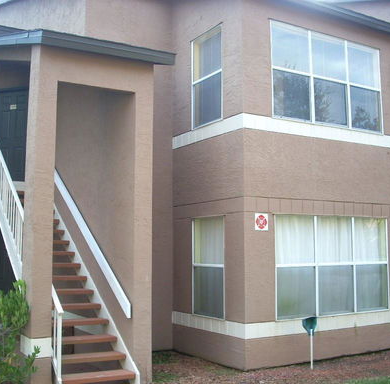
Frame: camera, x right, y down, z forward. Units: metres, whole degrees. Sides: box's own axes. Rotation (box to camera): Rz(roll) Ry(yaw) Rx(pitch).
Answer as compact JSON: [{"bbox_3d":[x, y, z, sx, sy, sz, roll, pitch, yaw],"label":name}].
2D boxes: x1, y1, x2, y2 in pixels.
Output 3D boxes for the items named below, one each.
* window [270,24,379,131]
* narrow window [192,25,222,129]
[{"bbox_3d":[2.183,-1.797,8.892,2.463,1.526,0.100,3,-7,-31],"label":"window"},{"bbox_3d":[0.212,-1.815,8.768,0.100,1.510,0.911,3,-7,-31],"label":"narrow window"}]

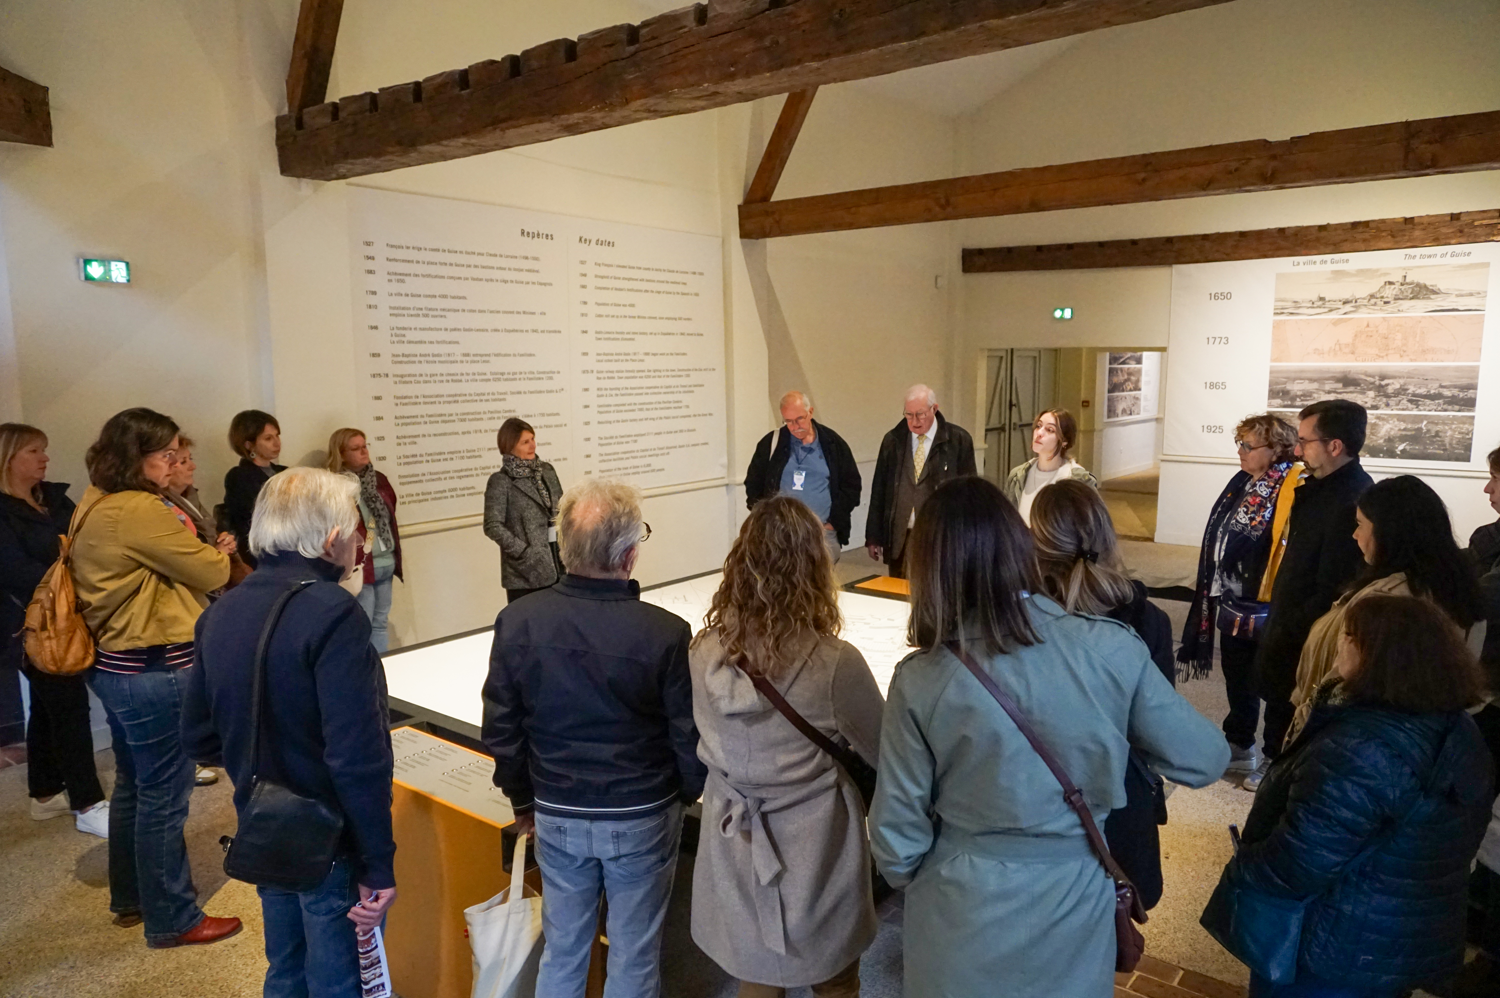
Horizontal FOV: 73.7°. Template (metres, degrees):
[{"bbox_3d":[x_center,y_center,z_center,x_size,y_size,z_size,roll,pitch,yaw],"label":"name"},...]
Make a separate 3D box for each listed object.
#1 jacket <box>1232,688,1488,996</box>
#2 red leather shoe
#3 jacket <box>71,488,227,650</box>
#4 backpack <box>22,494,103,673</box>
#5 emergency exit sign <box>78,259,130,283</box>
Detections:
[{"bbox_3d":[1.149,0.618,1.867,0.410,0.600,0.460,8,11,44],"label":"jacket"},{"bbox_3d":[-1.891,1.441,3.417,0.275,0.095,0.100,-4,9,-24],"label":"red leather shoe"},{"bbox_3d":[-1.960,0.237,3.272,0.460,0.570,0.500,-5,9,-30],"label":"jacket"},{"bbox_3d":[-2.179,0.288,3.172,0.240,0.530,0.300,-7,10,-40],"label":"backpack"},{"bbox_3d":[-3.095,-1.092,4.794,0.055,0.102,0.195,6,10,38],"label":"emergency exit sign"}]

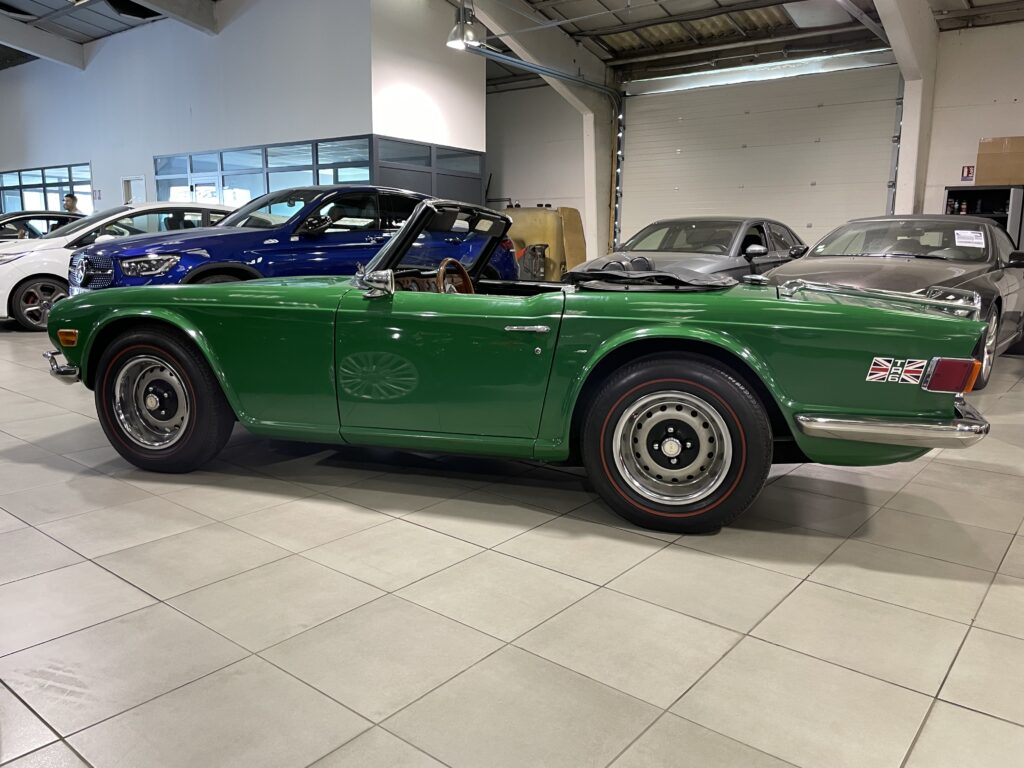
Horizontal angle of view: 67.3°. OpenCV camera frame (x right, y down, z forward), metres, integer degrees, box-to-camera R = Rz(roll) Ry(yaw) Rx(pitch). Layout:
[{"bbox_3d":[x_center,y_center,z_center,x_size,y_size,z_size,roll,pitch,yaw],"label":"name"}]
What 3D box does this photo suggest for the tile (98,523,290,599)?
[{"bbox_3d":[-1.020,0.561,2.480,0.447,0.010,0.447,9,13,38],"label":"tile"}]

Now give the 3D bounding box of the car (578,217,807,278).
[{"bbox_3d":[2.390,-1.367,9.582,1.810,1.420,4.550,9,13,37],"label":"car"}]

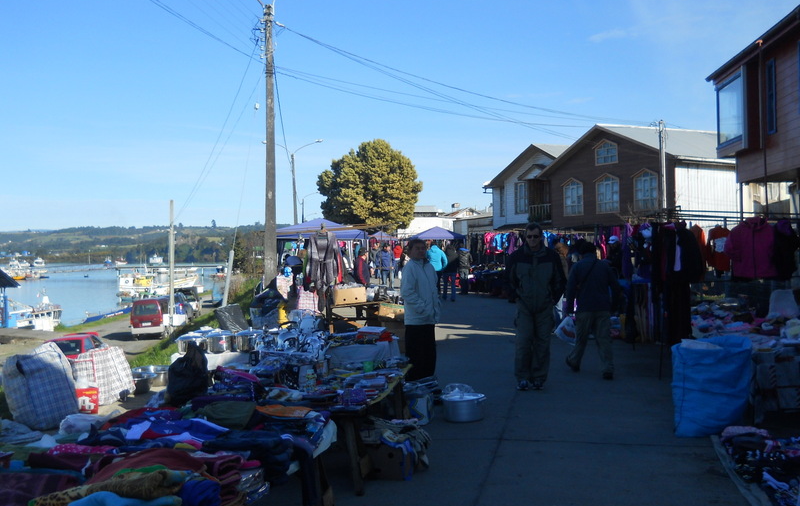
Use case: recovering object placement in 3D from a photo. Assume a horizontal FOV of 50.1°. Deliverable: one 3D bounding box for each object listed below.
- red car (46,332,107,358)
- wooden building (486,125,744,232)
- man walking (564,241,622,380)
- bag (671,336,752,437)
[{"bbox_3d":[-10.200,3.300,26.500,1.650,1.420,4.300,0,0,-7],"label":"red car"},{"bbox_3d":[13.200,-2.400,45.700,10.000,7.600,17.500,0,0,-21],"label":"wooden building"},{"bbox_3d":[2.330,0.690,10.150,0.580,1.650,0.520,0,0,23],"label":"man walking"},{"bbox_3d":[2.600,1.120,7.150,0.570,0.760,0.450,0,0,6],"label":"bag"}]

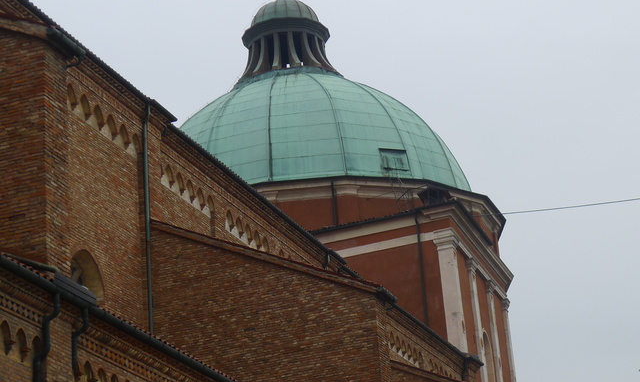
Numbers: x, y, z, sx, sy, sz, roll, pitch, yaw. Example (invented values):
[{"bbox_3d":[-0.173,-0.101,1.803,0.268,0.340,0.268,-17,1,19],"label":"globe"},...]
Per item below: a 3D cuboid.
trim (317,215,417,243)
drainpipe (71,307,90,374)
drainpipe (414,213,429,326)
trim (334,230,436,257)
[{"bbox_3d":[1.904,1.675,76.334,4.848,0.377,0.200,-12,-22,18],"label":"trim"},{"bbox_3d":[-4.206,2.643,31.494,0.300,1.250,0.110,-12,-22,18],"label":"drainpipe"},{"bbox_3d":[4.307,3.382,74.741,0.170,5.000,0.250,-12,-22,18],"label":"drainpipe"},{"bbox_3d":[2.611,2.267,75.851,4.895,0.405,0.200,-12,-22,18],"label":"trim"}]

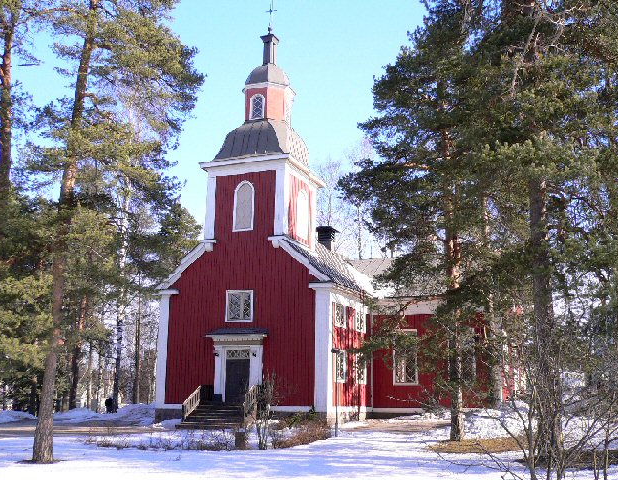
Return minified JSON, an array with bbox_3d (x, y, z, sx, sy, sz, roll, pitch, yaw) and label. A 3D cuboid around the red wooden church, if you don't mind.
[{"bbox_3d":[4.253,0.006,54.907,20.056,25.615,25.179,-4,-13,22],"label":"red wooden church"}]

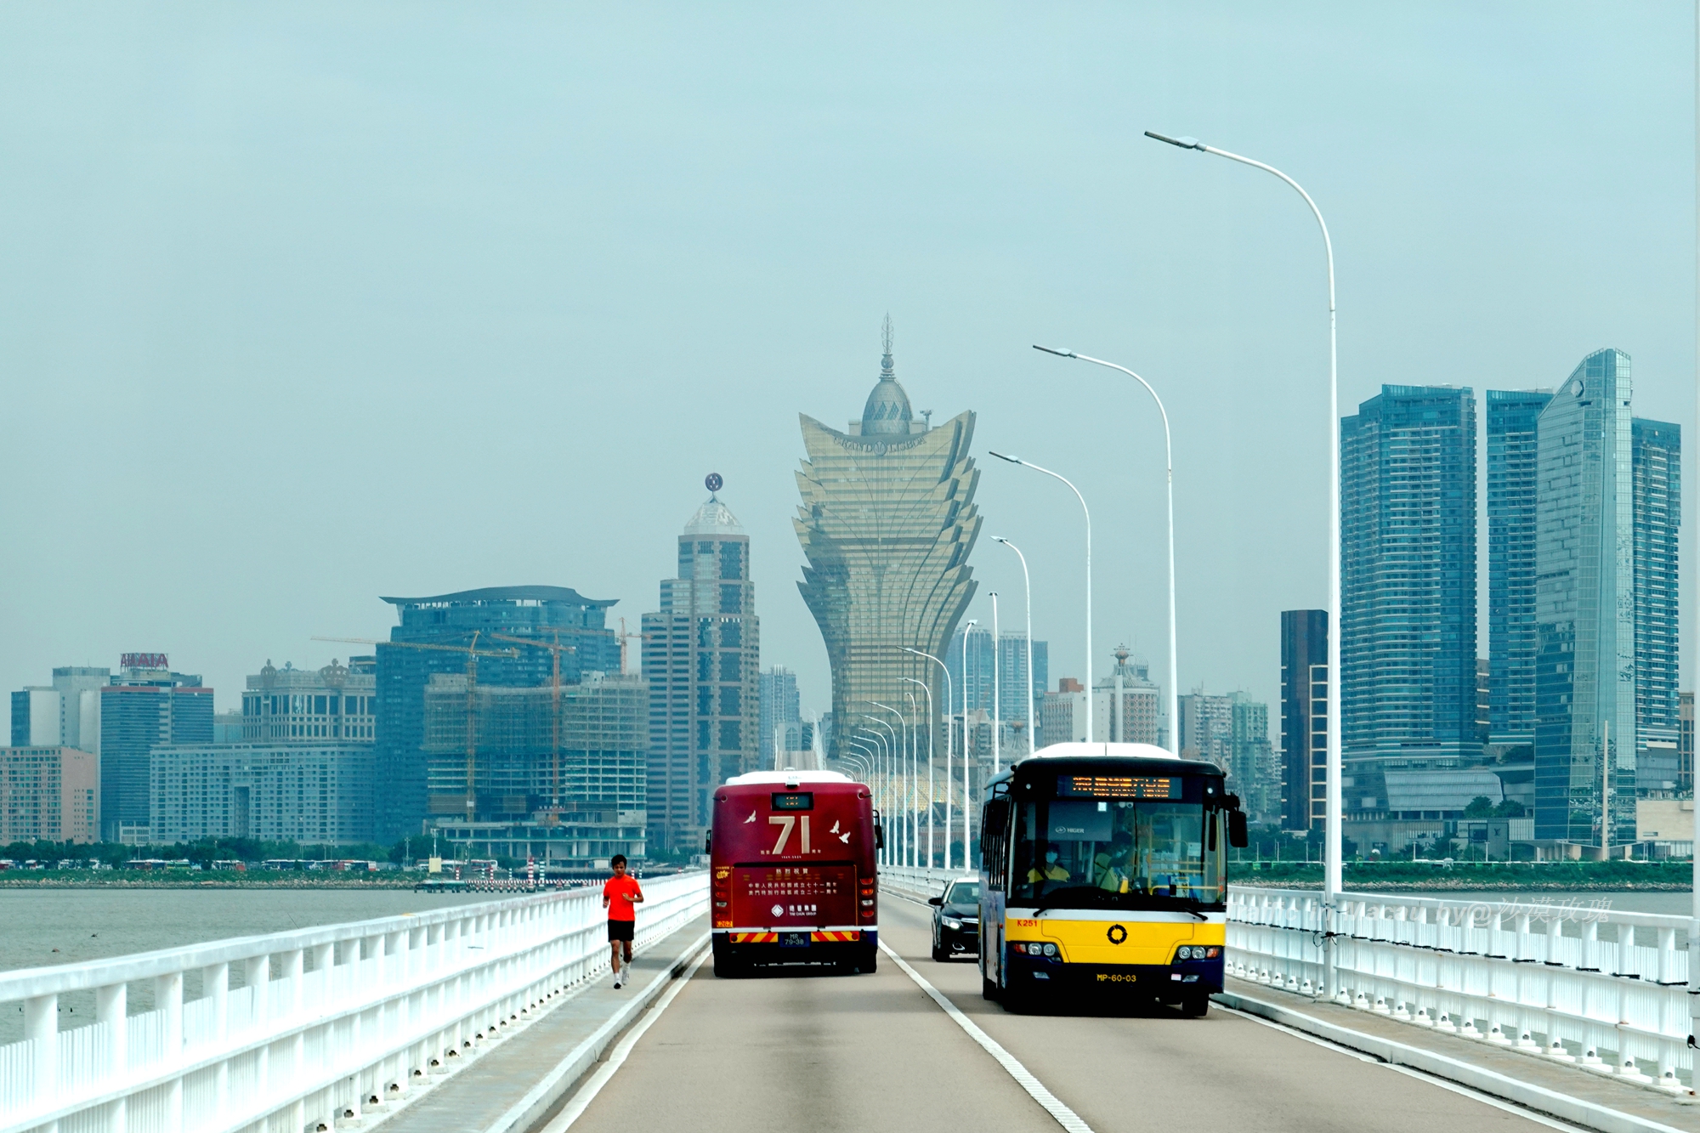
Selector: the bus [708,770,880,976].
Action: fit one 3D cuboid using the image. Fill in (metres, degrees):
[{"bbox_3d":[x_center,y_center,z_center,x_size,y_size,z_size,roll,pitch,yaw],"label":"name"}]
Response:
[{"bbox_3d":[-0.885,4.930,88.400,2.500,3.200,10.500,0,-3,-1],"label":"bus"}]

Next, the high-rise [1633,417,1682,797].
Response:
[{"bbox_3d":[291.221,21.179,2048.000,24.000,150.720,32.000,-2,-4,37],"label":"high-rise"}]

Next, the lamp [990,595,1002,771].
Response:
[{"bbox_3d":[4.400,5.630,167.100,0.400,9.800,2.100,0,-3,-3],"label":"lamp"}]

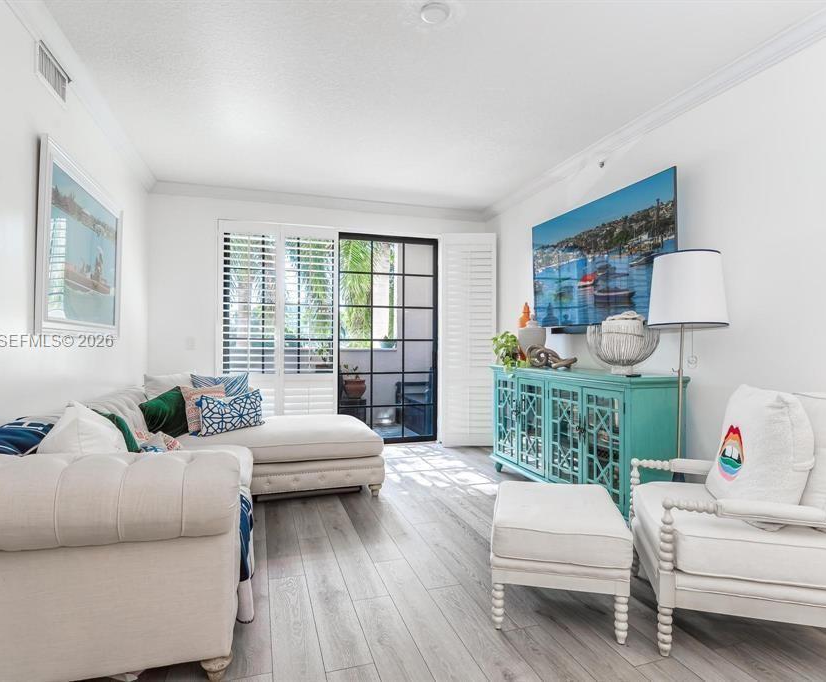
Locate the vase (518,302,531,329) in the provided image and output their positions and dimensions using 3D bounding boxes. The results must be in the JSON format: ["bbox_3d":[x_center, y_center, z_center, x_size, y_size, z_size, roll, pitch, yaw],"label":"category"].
[{"bbox_3d":[1.055,-0.053,4.481,0.210,0.585,0.210,0,0,-18],"label":"vase"}]

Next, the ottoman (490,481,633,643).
[{"bbox_3d":[0.653,0.972,2.236,0.540,0.445,0.630,0,0,12],"label":"ottoman"}]

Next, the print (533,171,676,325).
[{"bbox_3d":[1.404,-0.604,3.788,0.040,0.952,1.633,0,0,-18],"label":"print"}]

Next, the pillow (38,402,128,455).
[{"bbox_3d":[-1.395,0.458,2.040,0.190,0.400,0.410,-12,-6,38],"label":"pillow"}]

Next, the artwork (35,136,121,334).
[{"bbox_3d":[-1.997,-0.506,2.978,0.040,0.965,1.355,1,-1,-18],"label":"artwork"}]

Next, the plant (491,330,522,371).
[{"bbox_3d":[0.887,0.109,4.538,0.290,0.380,0.290,0,0,0],"label":"plant"}]

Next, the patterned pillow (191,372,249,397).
[{"bbox_3d":[-1.618,0.507,4.071,0.500,0.470,0.150,0,-18,-23],"label":"patterned pillow"}]

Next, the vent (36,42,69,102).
[{"bbox_3d":[-1.860,-1.376,2.518,0.025,0.197,0.395,0,0,-18],"label":"vent"}]

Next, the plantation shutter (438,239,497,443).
[{"bbox_3d":[0.624,-0.007,5.364,0.596,2.358,0.065,0,0,-5],"label":"plantation shutter"}]

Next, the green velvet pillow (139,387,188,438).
[{"bbox_3d":[-1.759,0.532,3.450,0.150,0.360,0.410,-25,-2,4],"label":"green velvet pillow"}]

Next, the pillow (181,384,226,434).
[{"bbox_3d":[-1.625,0.538,3.747,0.400,0.420,0.130,0,-18,-41],"label":"pillow"}]

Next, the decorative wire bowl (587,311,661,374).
[{"bbox_3d":[1.383,0.016,3.199,0.430,0.415,0.430,0,0,0],"label":"decorative wire bowl"}]

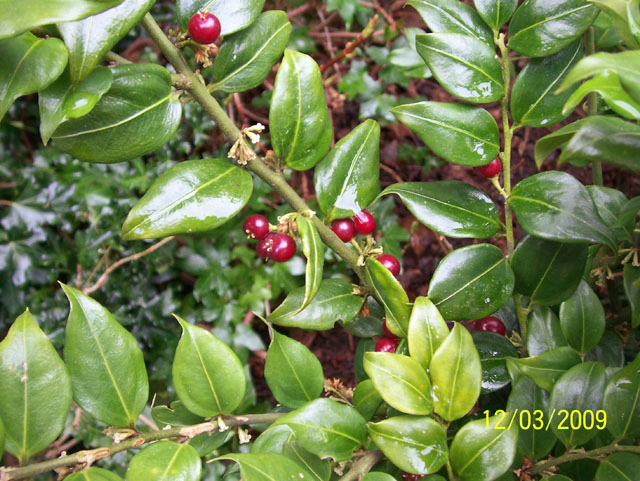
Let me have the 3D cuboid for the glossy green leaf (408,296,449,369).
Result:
[{"bbox_3d":[0.042,0.036,0.275,0.015,0.006,0.029,-5,73,-8],"label":"glossy green leaf"}]

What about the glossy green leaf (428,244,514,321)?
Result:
[{"bbox_3d":[0.057,0.016,0.265,0.037,0.007,0.028,-30,73,-9],"label":"glossy green leaf"}]

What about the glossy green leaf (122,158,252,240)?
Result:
[{"bbox_3d":[-0.051,-0.015,0.270,0.055,0.008,0.026,-33,68,-15],"label":"glossy green leaf"}]

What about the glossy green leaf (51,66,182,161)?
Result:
[{"bbox_3d":[-0.068,-0.042,0.237,0.045,0.009,0.028,-20,75,-6],"label":"glossy green leaf"}]

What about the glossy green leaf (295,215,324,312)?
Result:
[{"bbox_3d":[-0.005,0.008,0.265,0.008,0.014,0.037,11,70,-32],"label":"glossy green leaf"}]

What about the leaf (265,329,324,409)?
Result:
[{"bbox_3d":[-0.012,0.050,0.275,0.021,0.037,0.006,-33,16,-10],"label":"leaf"}]

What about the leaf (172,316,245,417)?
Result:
[{"bbox_3d":[-0.036,0.038,0.215,0.021,0.006,0.035,-25,67,-15],"label":"leaf"}]

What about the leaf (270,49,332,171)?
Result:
[{"bbox_3d":[-0.007,-0.047,0.252,0.023,0.042,0.007,1,8,0],"label":"leaf"}]

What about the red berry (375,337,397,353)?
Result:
[{"bbox_3d":[0.029,0.048,0.310,0.010,0.010,0.010,0,40,0],"label":"red berry"}]

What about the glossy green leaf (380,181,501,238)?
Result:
[{"bbox_3d":[0.051,-0.013,0.300,0.053,0.010,0.022,19,62,10],"label":"glossy green leaf"}]

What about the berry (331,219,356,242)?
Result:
[{"bbox_3d":[0.009,-0.004,0.267,0.009,0.009,0.009,0,41,0],"label":"berry"}]

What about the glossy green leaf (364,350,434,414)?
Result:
[{"bbox_3d":[0.024,0.043,0.212,0.028,0.006,0.015,38,76,15],"label":"glossy green leaf"}]

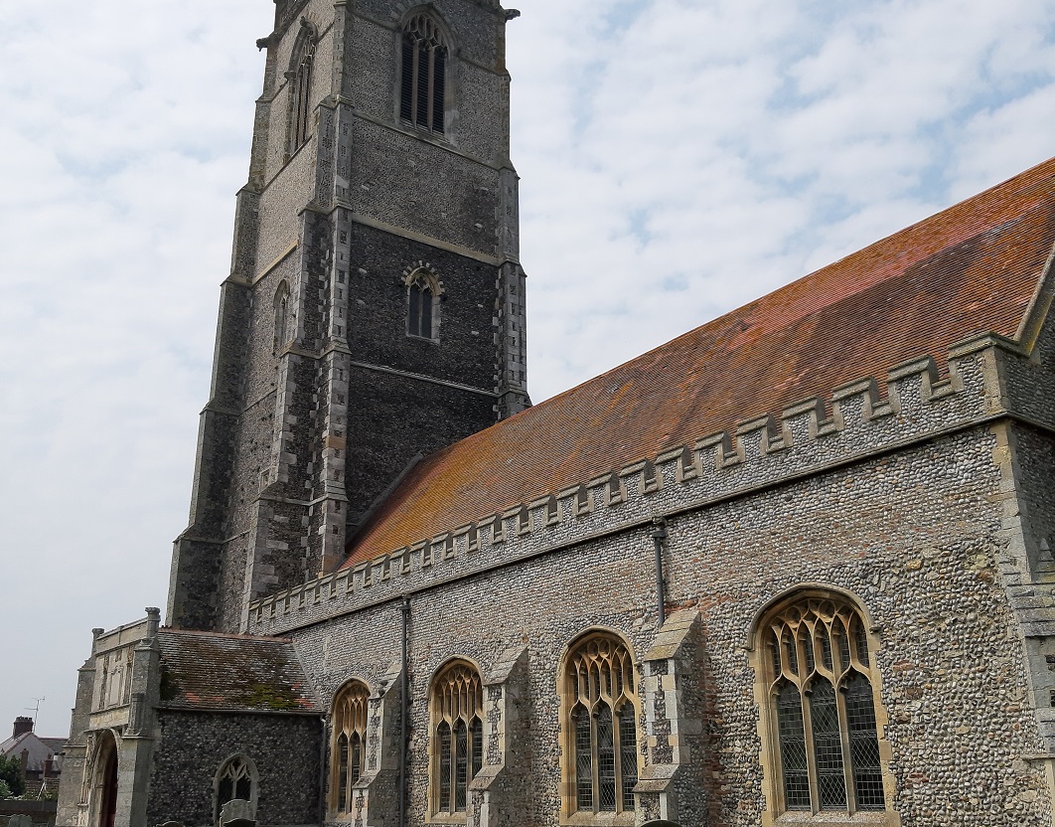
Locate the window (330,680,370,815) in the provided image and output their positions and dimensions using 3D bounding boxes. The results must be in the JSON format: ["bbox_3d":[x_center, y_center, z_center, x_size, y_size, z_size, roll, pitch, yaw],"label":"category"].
[{"bbox_3d":[-4.574,8.808,29.096,0.400,3.420,2.280,13,-24,-34],"label":"window"}]

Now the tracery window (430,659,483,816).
[{"bbox_3d":[-1.486,7.372,25.100,0.400,3.420,2.280,13,-24,-34],"label":"tracery window"}]

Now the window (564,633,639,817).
[{"bbox_3d":[1.519,5.974,21.211,0.400,3.420,2.280,13,-24,-34],"label":"window"}]

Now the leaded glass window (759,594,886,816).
[{"bbox_3d":[4.623,4.530,17.194,0.400,3.420,2.280,13,-24,-34],"label":"leaded glass window"}]

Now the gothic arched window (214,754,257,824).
[{"bbox_3d":[-7.606,9.760,28.544,1.180,1.700,0.300,13,-24,-34],"label":"gothic arched window"}]

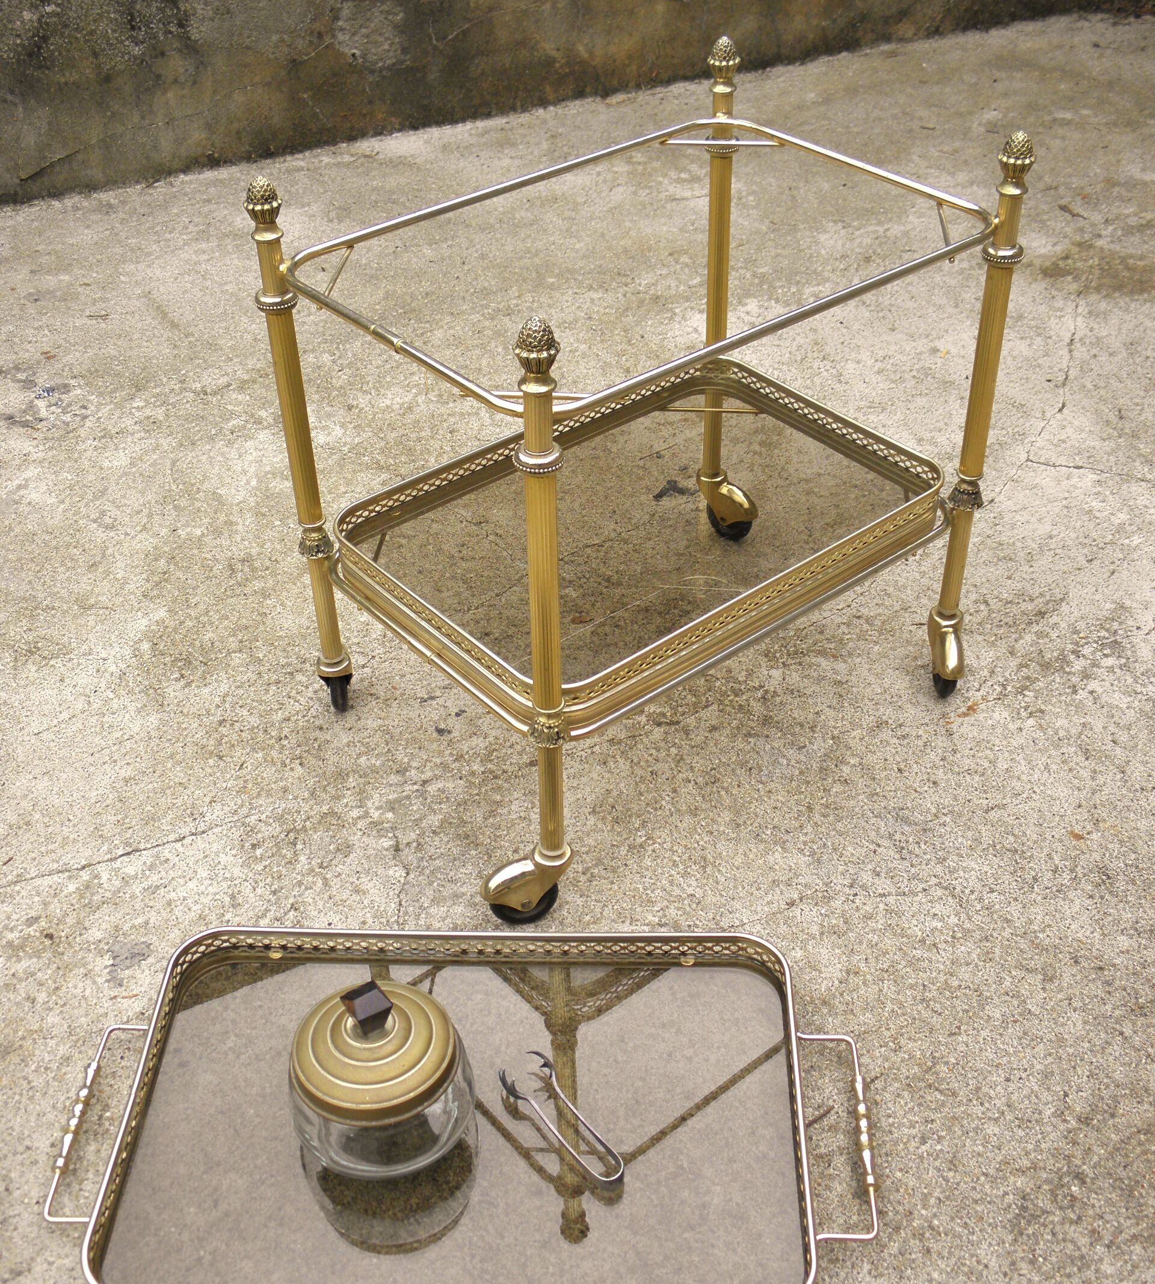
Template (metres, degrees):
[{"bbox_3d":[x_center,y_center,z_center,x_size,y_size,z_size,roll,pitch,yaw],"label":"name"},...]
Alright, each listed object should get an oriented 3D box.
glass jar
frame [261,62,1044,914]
[{"bbox_3d":[-0.167,0.345,1.258,0.157,0.165,0.157,-1,38,1],"label":"glass jar"},{"bbox_3d":[0.068,-0.186,1.569,0.661,0.647,0.458,-28,45,-30],"label":"frame"}]

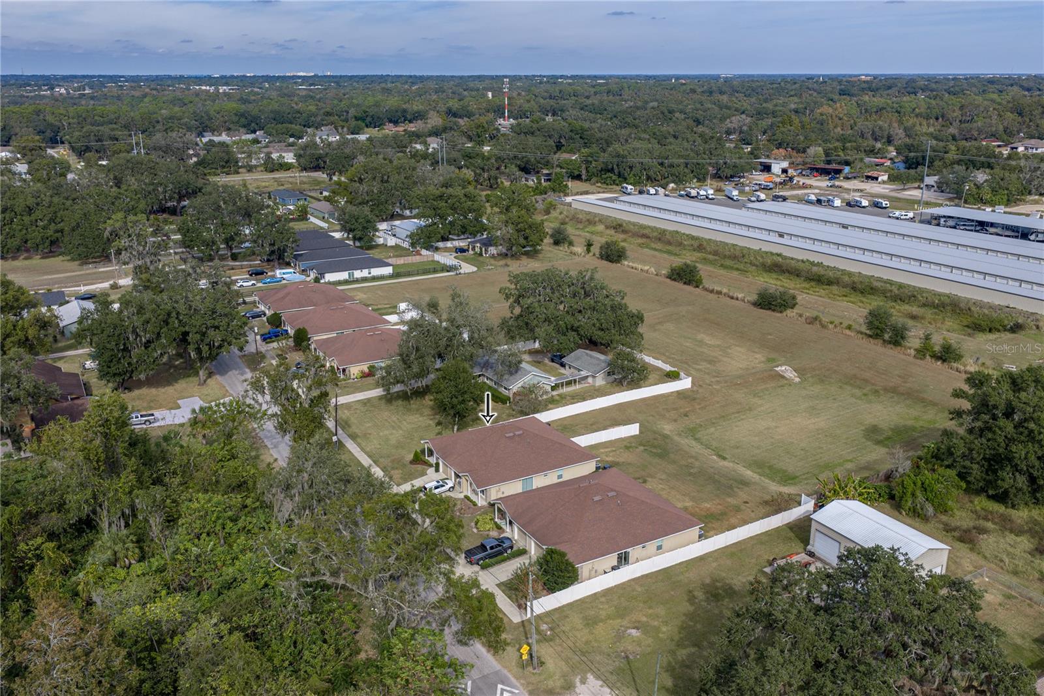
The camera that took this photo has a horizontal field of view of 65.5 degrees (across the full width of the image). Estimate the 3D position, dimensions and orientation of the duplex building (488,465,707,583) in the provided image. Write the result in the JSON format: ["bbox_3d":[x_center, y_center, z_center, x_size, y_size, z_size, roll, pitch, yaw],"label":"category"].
[{"bbox_3d":[8.877,19.627,98.749,19.100,6.100,17.500,-11,21,-29],"label":"duplex building"}]

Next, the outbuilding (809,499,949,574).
[{"bbox_3d":[40.752,22.576,93.259,8.312,5.440,12.291,-10,21,-28],"label":"outbuilding"}]

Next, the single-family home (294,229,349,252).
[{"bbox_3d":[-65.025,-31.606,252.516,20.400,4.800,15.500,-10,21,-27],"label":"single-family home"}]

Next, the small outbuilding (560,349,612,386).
[{"bbox_3d":[13.695,3.378,150.501,8.000,3.700,10.400,-12,22,-31],"label":"small outbuilding"}]

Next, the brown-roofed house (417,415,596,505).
[{"bbox_3d":[-1.879,14.152,117.679,19.444,5.944,17.631,-11,21,-29],"label":"brown-roofed house"}]

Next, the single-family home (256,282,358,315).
[{"bbox_3d":[-51.551,-12.321,193.430,19.100,6.100,17.500,-12,22,-32],"label":"single-family home"}]

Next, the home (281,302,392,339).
[{"bbox_3d":[-40.793,-6.442,177.747,19.444,5.944,17.631,-10,21,-28],"label":"home"}]

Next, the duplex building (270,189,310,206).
[{"bbox_3d":[-102.143,-67.274,359.699,10.377,4.836,17.631,-11,21,-29],"label":"duplex building"}]

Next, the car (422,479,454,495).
[{"bbox_3d":[-11.074,18.669,108.606,4.600,1.650,1.850,-12,22,-32],"label":"car"}]

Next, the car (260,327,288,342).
[{"bbox_3d":[-52.872,-2.802,173.747,5.793,1.914,2.015,-11,22,-29],"label":"car"}]

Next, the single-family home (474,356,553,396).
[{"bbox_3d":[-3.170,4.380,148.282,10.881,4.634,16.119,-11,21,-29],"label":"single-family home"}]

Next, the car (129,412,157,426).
[{"bbox_3d":[-62.386,11.515,131.474,5.743,1.894,2.015,-7,20,-19],"label":"car"}]

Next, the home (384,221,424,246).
[{"bbox_3d":[-36.026,-40.305,277.640,11.300,5.100,17.500,-11,22,-29],"label":"home"}]

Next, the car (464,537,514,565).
[{"bbox_3d":[-3.667,23.354,94.307,5.850,1.920,2.020,-12,22,-31],"label":"car"}]

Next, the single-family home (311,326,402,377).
[{"bbox_3d":[-29.648,-0.694,160.920,19.444,5.944,17.631,-11,21,-29],"label":"single-family home"}]

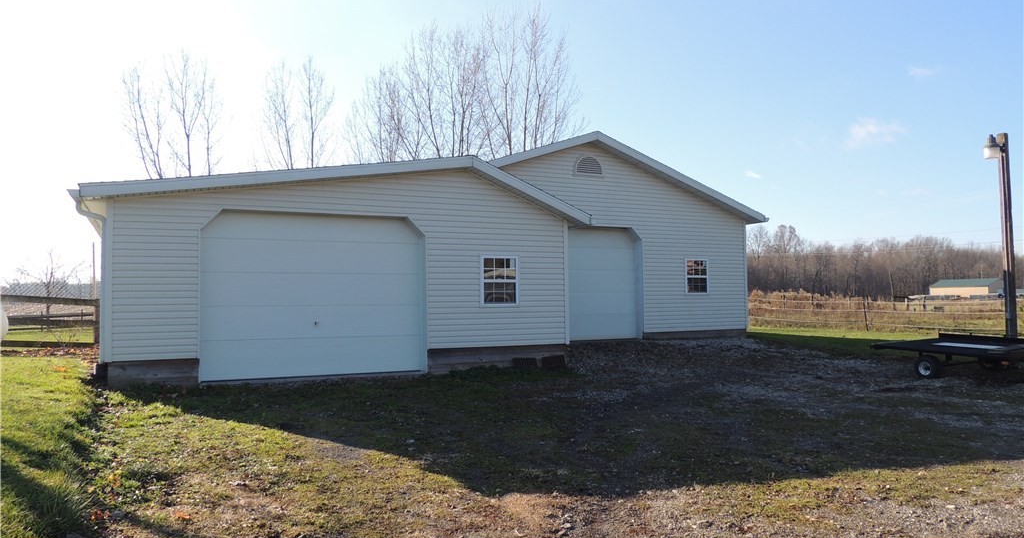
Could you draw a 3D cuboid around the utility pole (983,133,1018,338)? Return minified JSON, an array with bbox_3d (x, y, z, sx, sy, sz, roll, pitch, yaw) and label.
[{"bbox_3d":[8.380,-0.280,12.130,0.500,4.050,0.230,-1,-1,-27],"label":"utility pole"}]

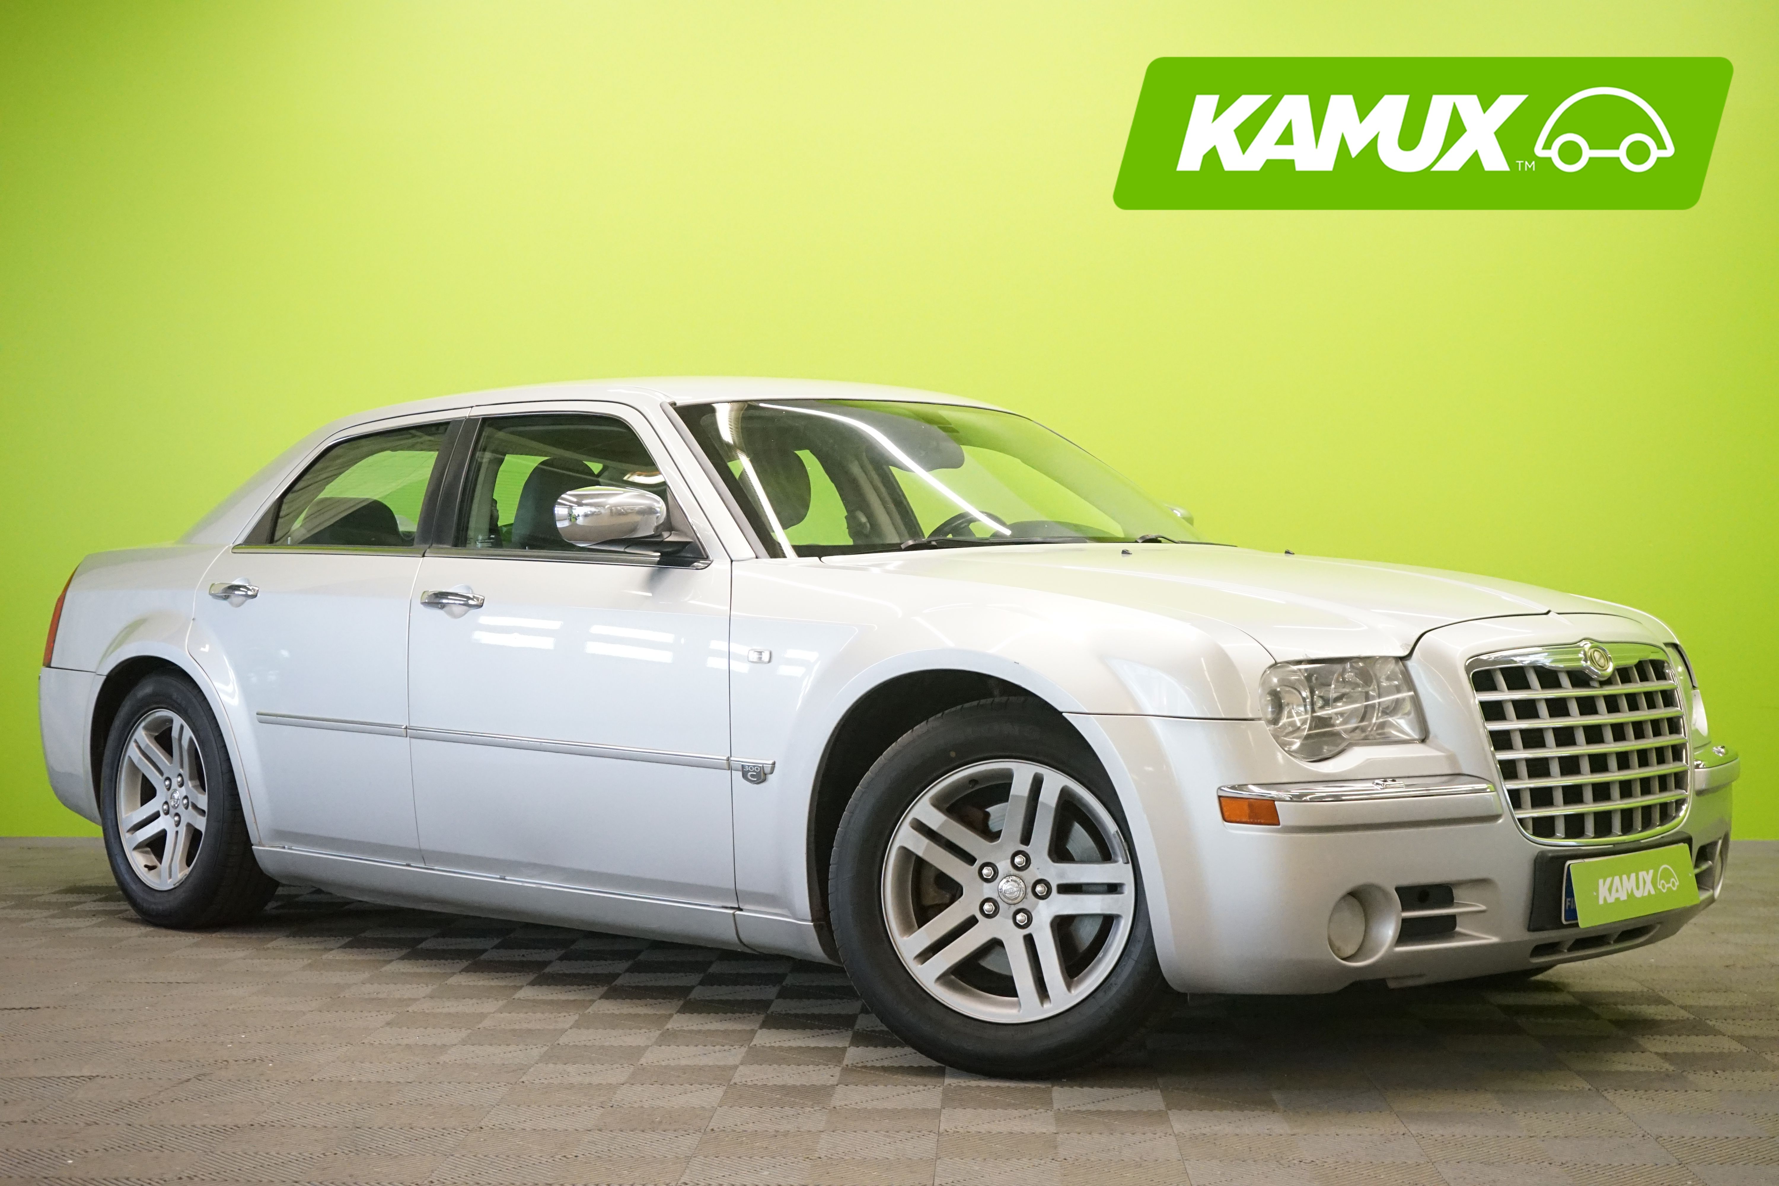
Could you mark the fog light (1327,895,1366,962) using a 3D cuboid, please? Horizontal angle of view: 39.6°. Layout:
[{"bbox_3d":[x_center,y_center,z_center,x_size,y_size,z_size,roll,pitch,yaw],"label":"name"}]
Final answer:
[{"bbox_3d":[0.798,0.587,4.352,0.055,0.112,0.112,0,0,44],"label":"fog light"}]

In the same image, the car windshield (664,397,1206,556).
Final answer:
[{"bbox_3d":[0.187,-0.262,5.859,1.400,0.120,0.770,0,33,-45],"label":"car windshield"}]

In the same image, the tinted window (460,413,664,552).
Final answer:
[{"bbox_3d":[-0.732,-0.253,5.668,0.911,0.386,0.050,0,-23,45],"label":"tinted window"}]

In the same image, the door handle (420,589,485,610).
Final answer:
[{"bbox_3d":[-1.025,0.018,5.775,0.250,0.042,0.050,0,0,45],"label":"door handle"}]

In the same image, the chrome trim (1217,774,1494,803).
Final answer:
[{"bbox_3d":[0.828,0.342,4.345,0.547,0.048,0.136,0,0,-32],"label":"chrome trim"}]

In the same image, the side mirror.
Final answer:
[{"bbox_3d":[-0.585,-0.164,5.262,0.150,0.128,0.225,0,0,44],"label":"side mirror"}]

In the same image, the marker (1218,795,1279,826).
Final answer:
[{"bbox_3d":[0.612,0.370,4.218,0.105,0.048,0.035,0,0,23],"label":"marker"}]

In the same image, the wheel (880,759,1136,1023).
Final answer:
[{"bbox_3d":[0.246,0.564,4.694,0.490,0.490,0.190,0,0,18],"label":"wheel"}]

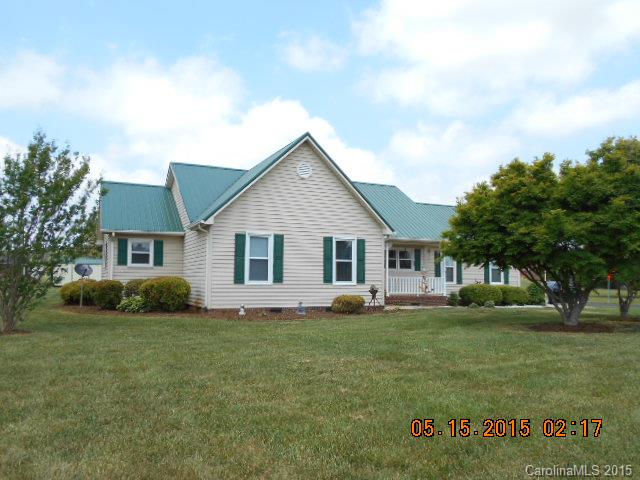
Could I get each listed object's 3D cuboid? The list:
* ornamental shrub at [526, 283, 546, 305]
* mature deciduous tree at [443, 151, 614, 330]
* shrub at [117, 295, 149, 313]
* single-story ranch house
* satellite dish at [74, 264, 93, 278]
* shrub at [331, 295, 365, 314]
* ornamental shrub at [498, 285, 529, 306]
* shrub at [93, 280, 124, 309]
[{"bbox_3d":[10.281,2.538,22.800,1.000,1.020,1.000,2,-5,-26],"label":"ornamental shrub"},{"bbox_3d":[5.753,0.000,13.200,4.550,4.750,4.500,-2,-5,24],"label":"mature deciduous tree"},{"bbox_3d":[-5.792,1.954,14.850,0.950,0.520,0.880,2,-5,-26],"label":"shrub"},{"bbox_3d":[0.405,-0.066,22.974,19.900,6.050,12.100,2,-5,-26],"label":"single-story ranch house"},{"bbox_3d":[-8.157,1.077,16.600,0.620,0.500,0.380,3,-6,-33],"label":"satellite dish"},{"bbox_3d":[0.917,2.097,15.750,1.070,0.620,1.020,0,-5,0],"label":"shrub"},{"bbox_3d":[8.695,2.483,21.600,1.360,0.970,1.250,2,-5,-26],"label":"ornamental shrub"},{"bbox_3d":[-7.119,1.837,16.200,1.020,0.930,1.000,2,-5,-26],"label":"shrub"}]

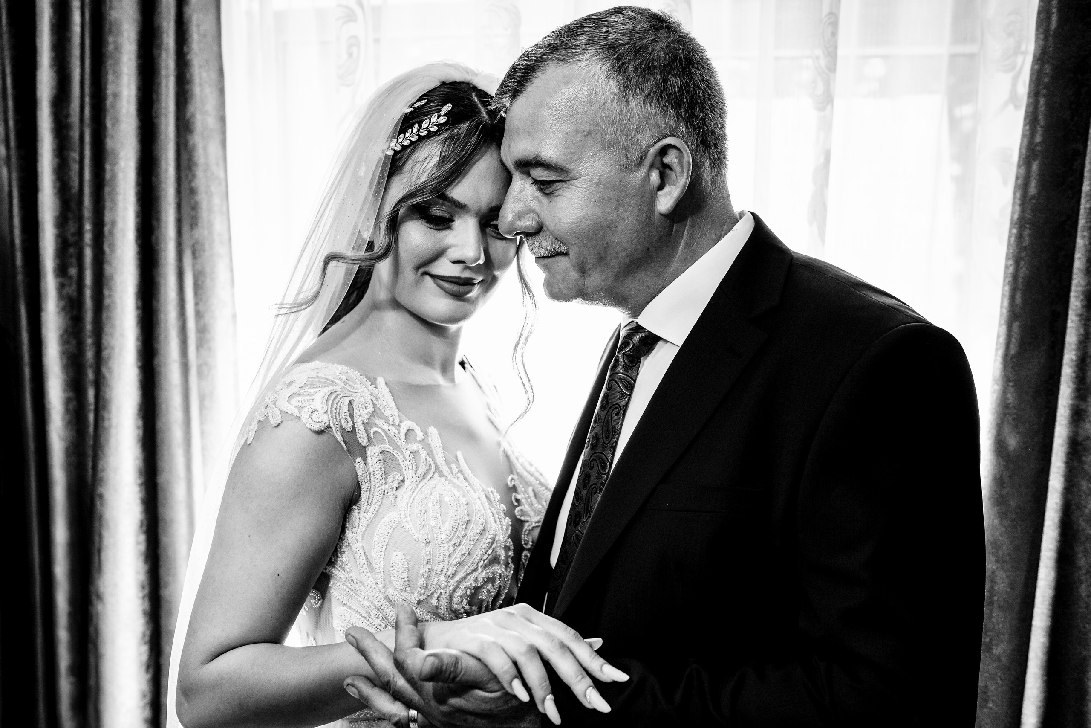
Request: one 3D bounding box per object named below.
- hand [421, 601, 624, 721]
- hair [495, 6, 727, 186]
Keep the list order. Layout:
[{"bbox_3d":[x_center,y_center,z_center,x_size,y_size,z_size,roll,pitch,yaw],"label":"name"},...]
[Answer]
[{"bbox_3d":[-0.018,0.243,0.860,0.175,0.065,0.090,18,25,-2],"label":"hand"},{"bbox_3d":[0.061,-0.236,0.965,0.210,0.185,0.168,-17,6,-14],"label":"hair"}]

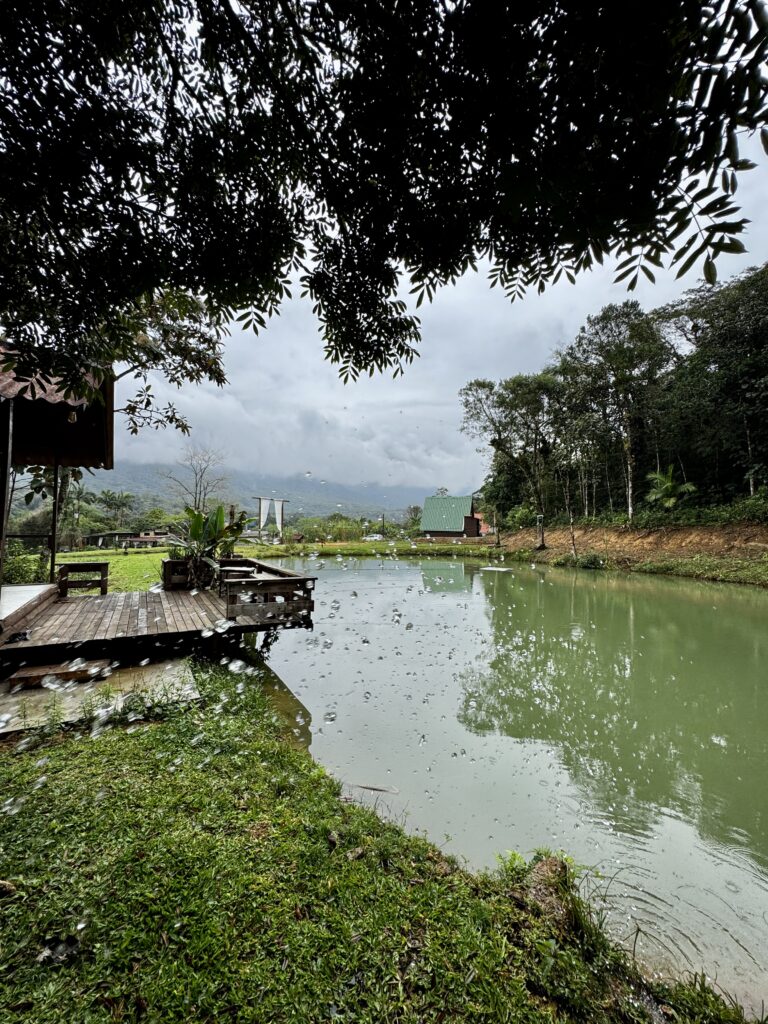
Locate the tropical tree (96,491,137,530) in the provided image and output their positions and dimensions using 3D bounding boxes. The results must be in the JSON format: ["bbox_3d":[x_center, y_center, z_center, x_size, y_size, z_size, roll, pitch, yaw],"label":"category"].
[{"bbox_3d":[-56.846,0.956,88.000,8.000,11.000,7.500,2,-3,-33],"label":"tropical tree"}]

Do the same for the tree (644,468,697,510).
[{"bbox_3d":[18.680,-1.206,27.000,3.000,3.500,2.900,-1,-3,35],"label":"tree"}]

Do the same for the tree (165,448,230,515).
[{"bbox_3d":[-21.734,-1.913,48.000,7.100,11.300,6.800,2,-3,-24],"label":"tree"}]

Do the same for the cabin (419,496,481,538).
[{"bbox_3d":[9.563,0.724,60.000,8.300,6.000,6.200,0,-3,20],"label":"cabin"}]

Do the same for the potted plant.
[{"bbox_3d":[-3.430,0.675,8.100,1.500,1.620,1.300,2,-3,-23],"label":"potted plant"}]

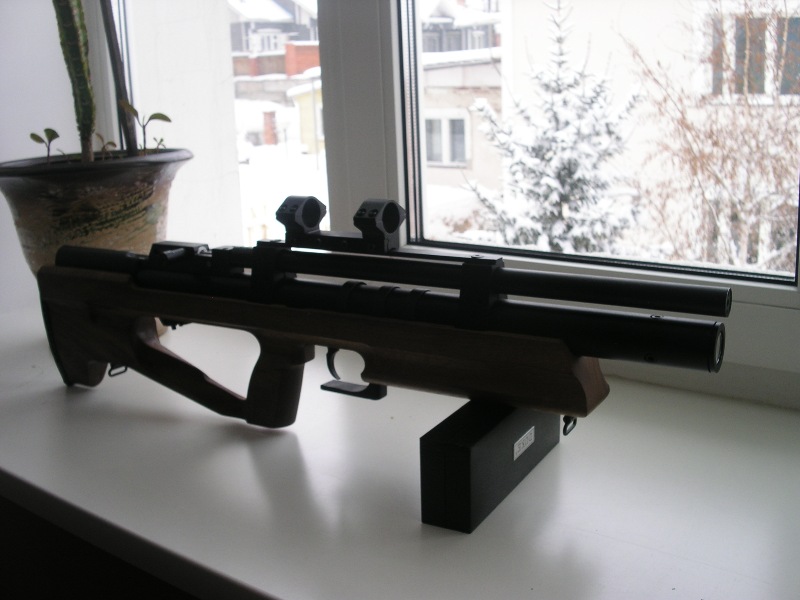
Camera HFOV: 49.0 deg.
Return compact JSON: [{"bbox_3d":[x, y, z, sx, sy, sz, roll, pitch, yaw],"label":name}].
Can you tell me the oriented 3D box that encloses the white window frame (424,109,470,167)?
[{"bbox_3d":[1.165,-4.058,22.000,1.420,1.460,0.150,7,17,30],"label":"white window frame"}]

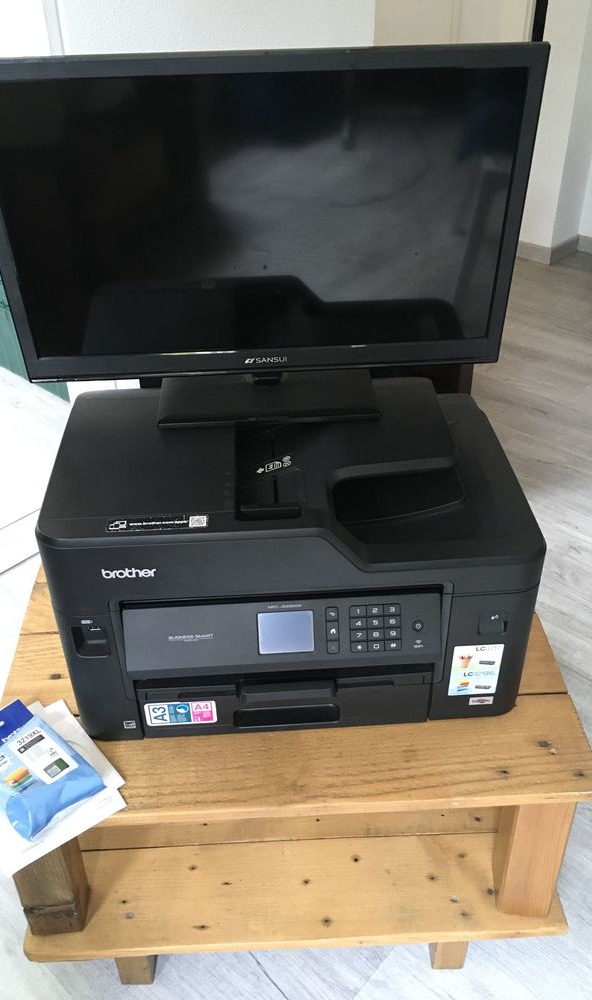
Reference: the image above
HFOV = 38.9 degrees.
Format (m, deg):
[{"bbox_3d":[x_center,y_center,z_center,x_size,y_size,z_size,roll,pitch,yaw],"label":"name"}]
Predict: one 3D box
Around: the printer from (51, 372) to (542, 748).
[{"bbox_3d":[-0.011,0.045,1.083,0.530,0.300,0.385,-3,33,-4],"label":"printer"}]

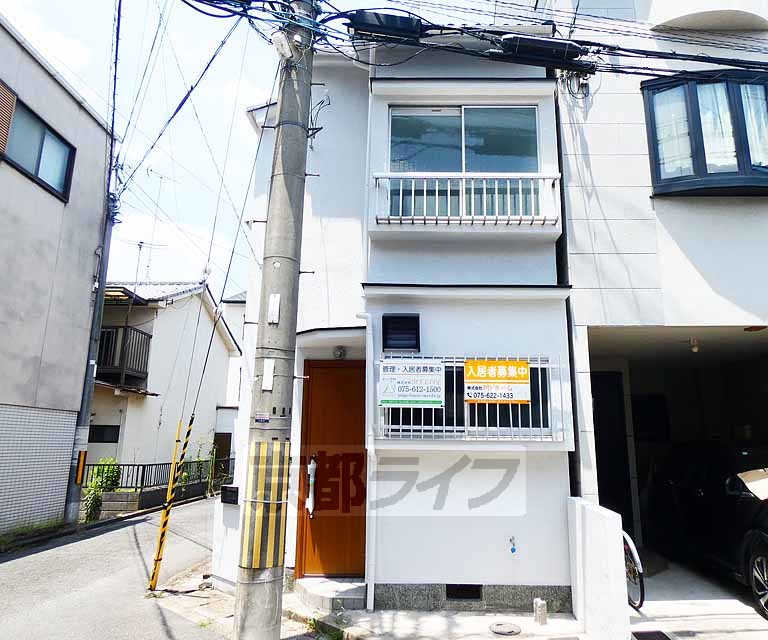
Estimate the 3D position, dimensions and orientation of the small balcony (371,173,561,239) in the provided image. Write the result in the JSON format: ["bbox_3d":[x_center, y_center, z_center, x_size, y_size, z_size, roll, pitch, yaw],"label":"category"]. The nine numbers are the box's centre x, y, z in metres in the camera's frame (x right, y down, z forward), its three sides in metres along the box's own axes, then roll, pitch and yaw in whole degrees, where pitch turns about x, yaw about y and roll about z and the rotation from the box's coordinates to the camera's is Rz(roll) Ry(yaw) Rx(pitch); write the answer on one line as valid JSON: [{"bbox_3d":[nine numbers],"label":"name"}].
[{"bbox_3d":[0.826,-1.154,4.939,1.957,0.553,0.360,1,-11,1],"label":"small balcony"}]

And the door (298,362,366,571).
[{"bbox_3d":[-0.530,1.522,5.138,0.720,2.205,0.100,1,-11,1],"label":"door"}]

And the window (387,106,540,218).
[{"bbox_3d":[0.828,-1.668,5.095,1.587,1.281,0.110,1,-11,1],"label":"window"}]

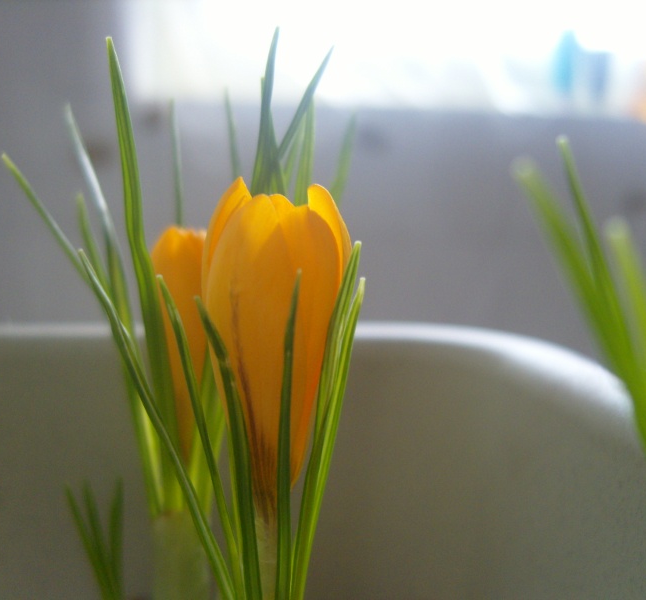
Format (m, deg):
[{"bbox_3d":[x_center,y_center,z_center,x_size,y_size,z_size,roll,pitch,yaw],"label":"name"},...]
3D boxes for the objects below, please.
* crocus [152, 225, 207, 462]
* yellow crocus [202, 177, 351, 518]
[{"bbox_3d":[-0.025,0.008,0.143,0.013,0.043,0.013,-1,3,0],"label":"crocus"},{"bbox_3d":[-0.006,0.007,0.112,0.021,0.047,0.021,1,3,0],"label":"yellow crocus"}]

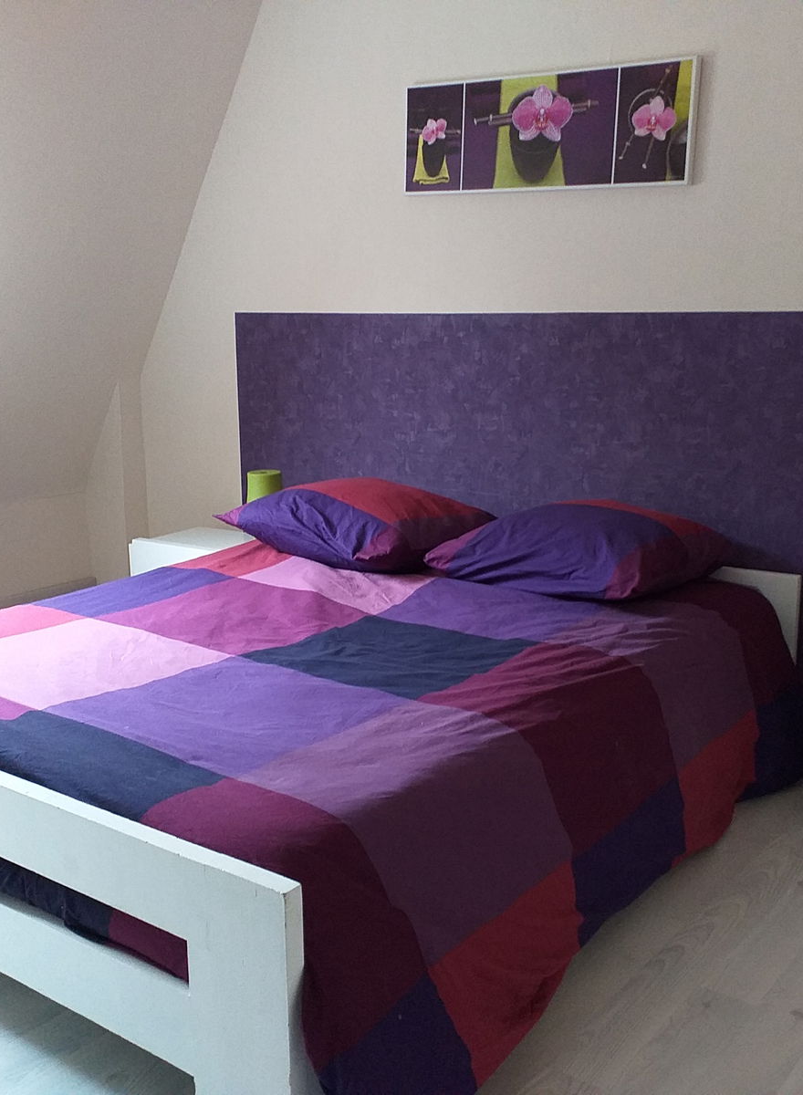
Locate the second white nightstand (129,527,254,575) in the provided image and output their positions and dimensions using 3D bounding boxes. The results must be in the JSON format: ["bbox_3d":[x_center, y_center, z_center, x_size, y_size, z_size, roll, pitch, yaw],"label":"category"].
[{"bbox_3d":[-0.694,0.165,3.899,0.494,0.366,0.360,8,14,34],"label":"second white nightstand"}]

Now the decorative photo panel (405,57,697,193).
[{"bbox_3d":[0.381,-1.148,3.039,0.890,0.305,0.030,9,15,34],"label":"decorative photo panel"}]

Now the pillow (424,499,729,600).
[{"bbox_3d":[0.449,-0.029,2.875,0.640,0.190,0.570,11,19,41],"label":"pillow"}]

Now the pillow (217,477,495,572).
[{"bbox_3d":[-0.130,-0.105,3.176,0.650,0.200,0.620,11,19,42],"label":"pillow"}]

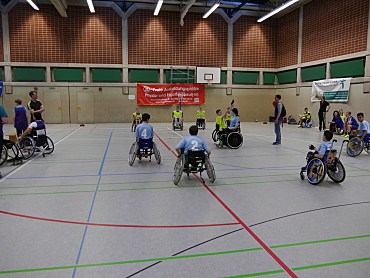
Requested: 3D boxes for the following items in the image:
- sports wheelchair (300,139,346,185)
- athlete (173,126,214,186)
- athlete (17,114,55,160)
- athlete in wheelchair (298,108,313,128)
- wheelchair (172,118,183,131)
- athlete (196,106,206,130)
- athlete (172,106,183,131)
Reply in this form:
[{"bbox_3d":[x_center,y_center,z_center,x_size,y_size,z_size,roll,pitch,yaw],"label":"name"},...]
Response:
[{"bbox_3d":[2.747,0.441,5.906,0.620,0.870,0.820,-3,8,-21],"label":"sports wheelchair"},{"bbox_3d":[0.173,0.305,5.866,0.780,1.120,0.900,-1,8,-10],"label":"athlete"},{"bbox_3d":[-4.149,-0.103,8.219,0.920,1.220,0.840,4,9,26],"label":"athlete"},{"bbox_3d":[6.972,-1.191,17.247,0.870,1.120,0.570,0,8,-6],"label":"athlete in wheelchair"},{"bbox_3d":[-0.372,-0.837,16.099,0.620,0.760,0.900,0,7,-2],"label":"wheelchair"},{"bbox_3d":[0.908,-1.202,16.994,0.600,1.270,0.900,1,7,3],"label":"athlete"},{"bbox_3d":[-0.373,-1.060,15.440,0.590,1.210,0.880,0,8,-2],"label":"athlete"}]

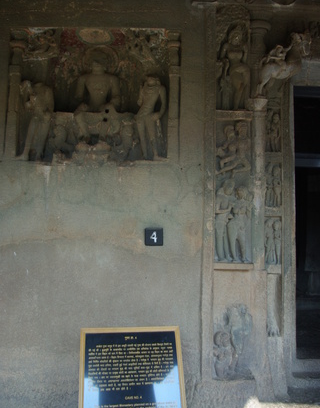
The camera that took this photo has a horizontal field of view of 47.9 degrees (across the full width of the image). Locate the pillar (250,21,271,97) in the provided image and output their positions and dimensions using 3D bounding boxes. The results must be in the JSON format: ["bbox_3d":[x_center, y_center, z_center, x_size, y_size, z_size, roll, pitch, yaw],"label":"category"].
[{"bbox_3d":[1.000,-1.436,3.594,0.171,0.749,0.170,1,-5,-2],"label":"pillar"}]

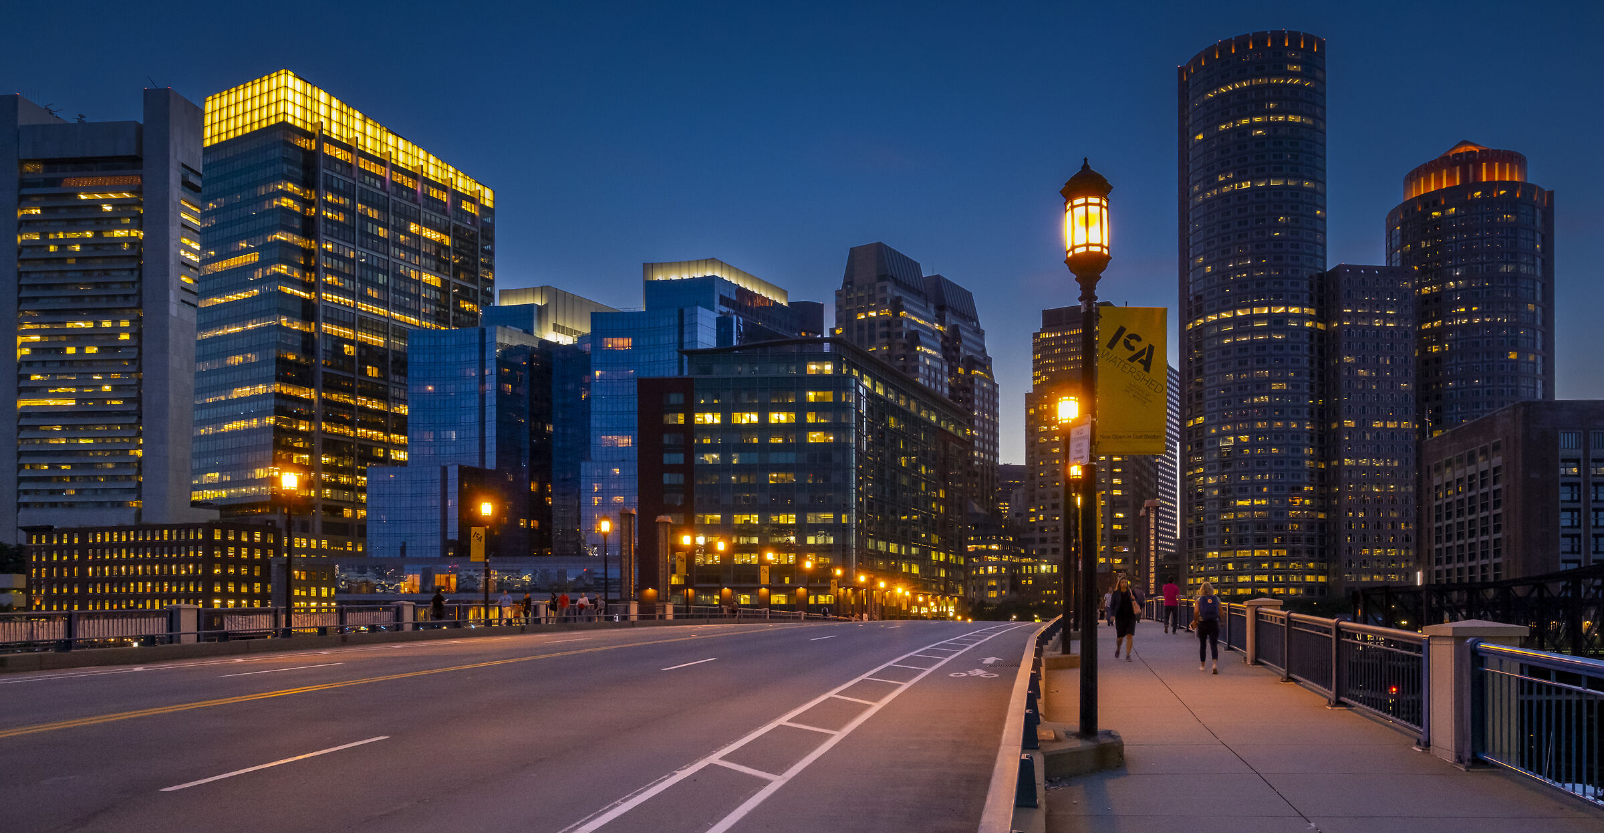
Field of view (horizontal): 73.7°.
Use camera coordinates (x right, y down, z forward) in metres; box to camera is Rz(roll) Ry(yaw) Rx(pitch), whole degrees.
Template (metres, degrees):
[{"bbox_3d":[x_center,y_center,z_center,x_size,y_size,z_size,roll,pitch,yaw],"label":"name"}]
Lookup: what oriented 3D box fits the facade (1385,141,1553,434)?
[{"bbox_3d":[218.000,-8.000,350.000,47.000,160.000,47.000,-2,-5,32],"label":"facade"}]

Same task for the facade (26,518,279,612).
[{"bbox_3d":[-161.000,41.000,266.000,64.000,25.000,22.000,-3,-6,27],"label":"facade"}]

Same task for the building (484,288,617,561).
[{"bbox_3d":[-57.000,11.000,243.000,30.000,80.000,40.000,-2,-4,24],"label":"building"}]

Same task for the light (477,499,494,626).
[{"bbox_3d":[-11.791,5.366,39.800,0.450,5.000,0.450,-1,-5,15],"label":"light"}]

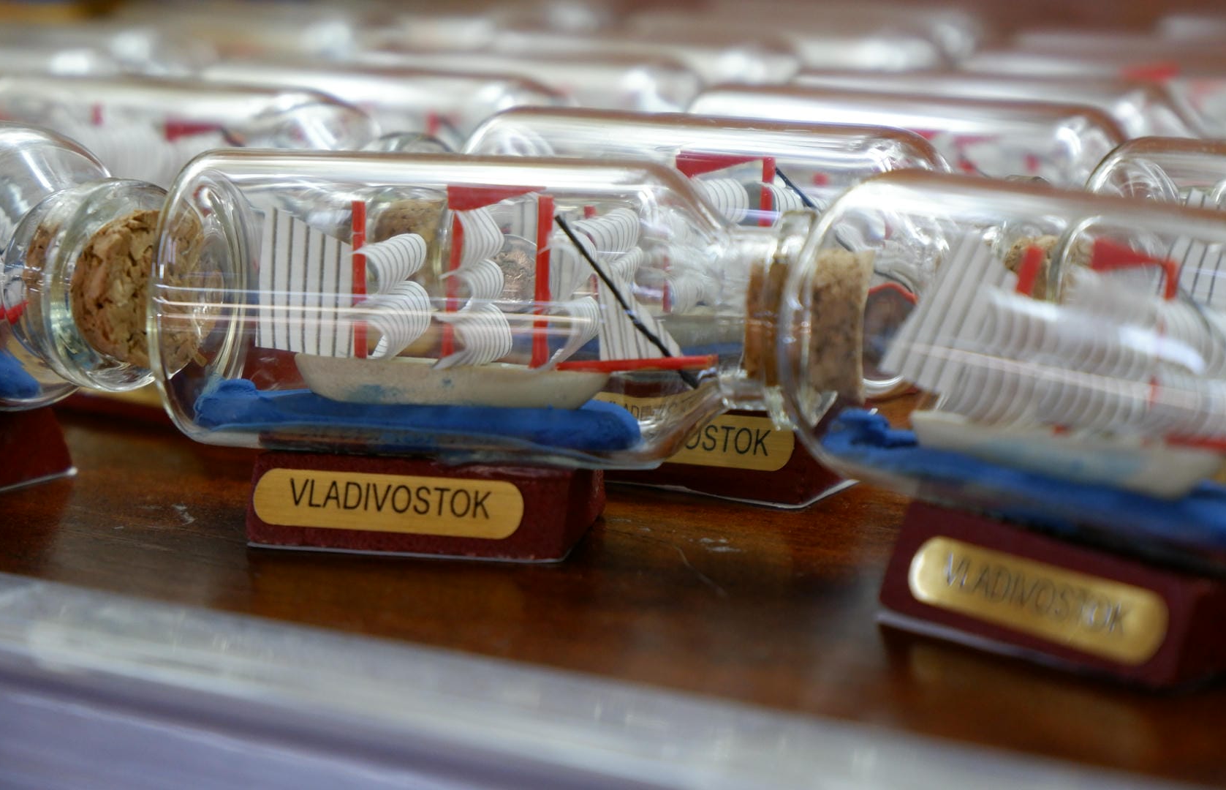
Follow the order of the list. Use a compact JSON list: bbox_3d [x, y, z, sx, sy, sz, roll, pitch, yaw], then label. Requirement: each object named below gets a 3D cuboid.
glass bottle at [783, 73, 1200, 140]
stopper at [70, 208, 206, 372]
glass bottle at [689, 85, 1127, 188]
[{"bbox_3d":[0.080,-0.039,0.501,0.099,0.047,0.047,4,13,17],"label":"glass bottle"},{"bbox_3d":[-0.078,-0.017,0.388,0.024,0.024,0.018,-12,17,-43],"label":"stopper"},{"bbox_3d":[0.062,-0.032,0.473,0.099,0.047,0.047,5,14,22],"label":"glass bottle"}]

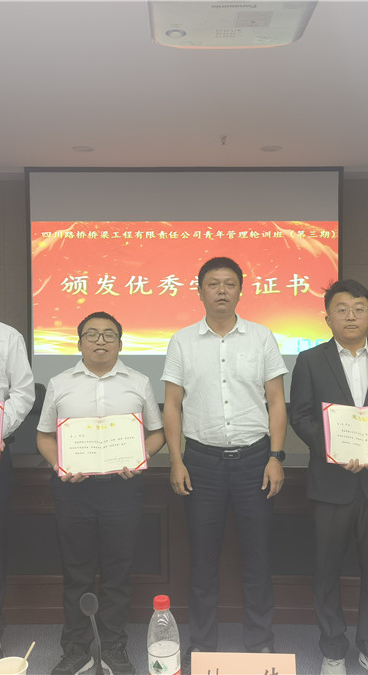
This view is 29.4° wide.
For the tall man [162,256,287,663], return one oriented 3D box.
[{"bbox_3d":[0.170,0.550,3.035,0.530,1.770,0.320,0,3,2],"label":"tall man"}]

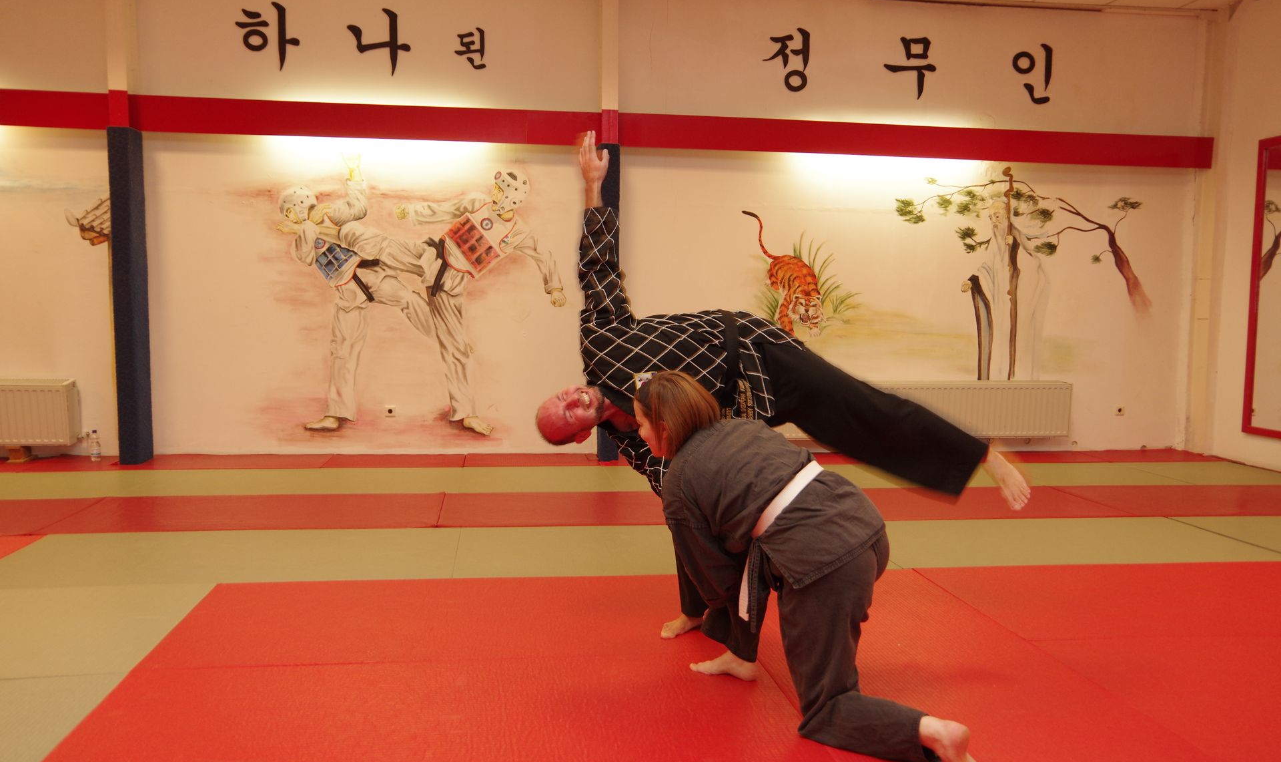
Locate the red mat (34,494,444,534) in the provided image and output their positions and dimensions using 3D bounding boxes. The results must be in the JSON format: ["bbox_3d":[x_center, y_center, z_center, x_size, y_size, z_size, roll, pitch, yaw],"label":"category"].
[{"bbox_3d":[-2.146,0.755,5.444,2.000,0.035,1.000,0,4,-8],"label":"red mat"}]

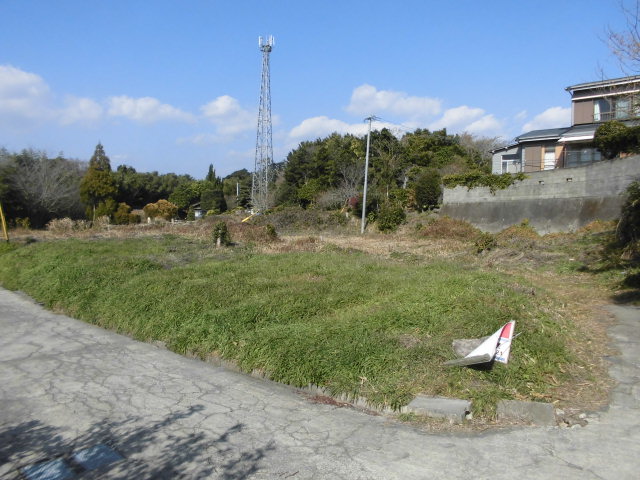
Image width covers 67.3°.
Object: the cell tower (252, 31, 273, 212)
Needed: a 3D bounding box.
[{"bbox_3d":[-10.578,-21.812,90.000,3.400,33.660,3.400,2,2,21],"label":"cell tower"}]

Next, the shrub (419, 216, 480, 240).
[{"bbox_3d":[7.947,-0.706,29.500,3.730,1.470,2.420,2,2,15],"label":"shrub"}]

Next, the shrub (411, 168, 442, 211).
[{"bbox_3d":[8.197,-3.887,37.000,2.410,3.230,2.290,2,2,12],"label":"shrub"}]

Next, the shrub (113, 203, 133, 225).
[{"bbox_3d":[-18.900,-2.536,46.000,1.880,2.110,1.780,0,2,-22],"label":"shrub"}]

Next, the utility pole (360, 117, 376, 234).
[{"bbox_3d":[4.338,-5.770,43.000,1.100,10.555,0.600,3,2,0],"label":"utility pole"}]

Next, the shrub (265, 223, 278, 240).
[{"bbox_3d":[-2.775,-0.486,27.500,0.801,1.030,0.850,1,2,0],"label":"shrub"}]

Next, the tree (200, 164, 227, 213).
[{"bbox_3d":[-15.952,-7.714,72.000,3.894,7.190,3.600,1,2,0],"label":"tree"}]

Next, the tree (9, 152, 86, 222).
[{"bbox_3d":[-31.295,-6.021,55.003,8.520,8.240,7.670,0,2,-30],"label":"tree"}]

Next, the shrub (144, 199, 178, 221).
[{"bbox_3d":[-16.486,-3.172,50.000,3.470,2.290,2.950,1,2,-18],"label":"shrub"}]

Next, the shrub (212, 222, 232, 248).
[{"bbox_3d":[-4.158,-0.277,20.500,0.853,1.109,0.850,1,2,0],"label":"shrub"}]

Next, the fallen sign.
[{"bbox_3d":[1.619,1.044,4.850,0.700,0.450,0.400,1,2,-15],"label":"fallen sign"}]

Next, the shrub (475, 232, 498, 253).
[{"bbox_3d":[7.447,0.112,21.500,1.073,0.895,1.000,1,2,0],"label":"shrub"}]

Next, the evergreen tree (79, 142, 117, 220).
[{"bbox_3d":[-26.726,-7.058,58.000,4.344,9.411,4.200,1,2,0],"label":"evergreen tree"}]

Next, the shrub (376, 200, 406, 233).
[{"bbox_3d":[5.355,-1.760,36.000,2.200,2.400,2.090,1,2,8],"label":"shrub"}]

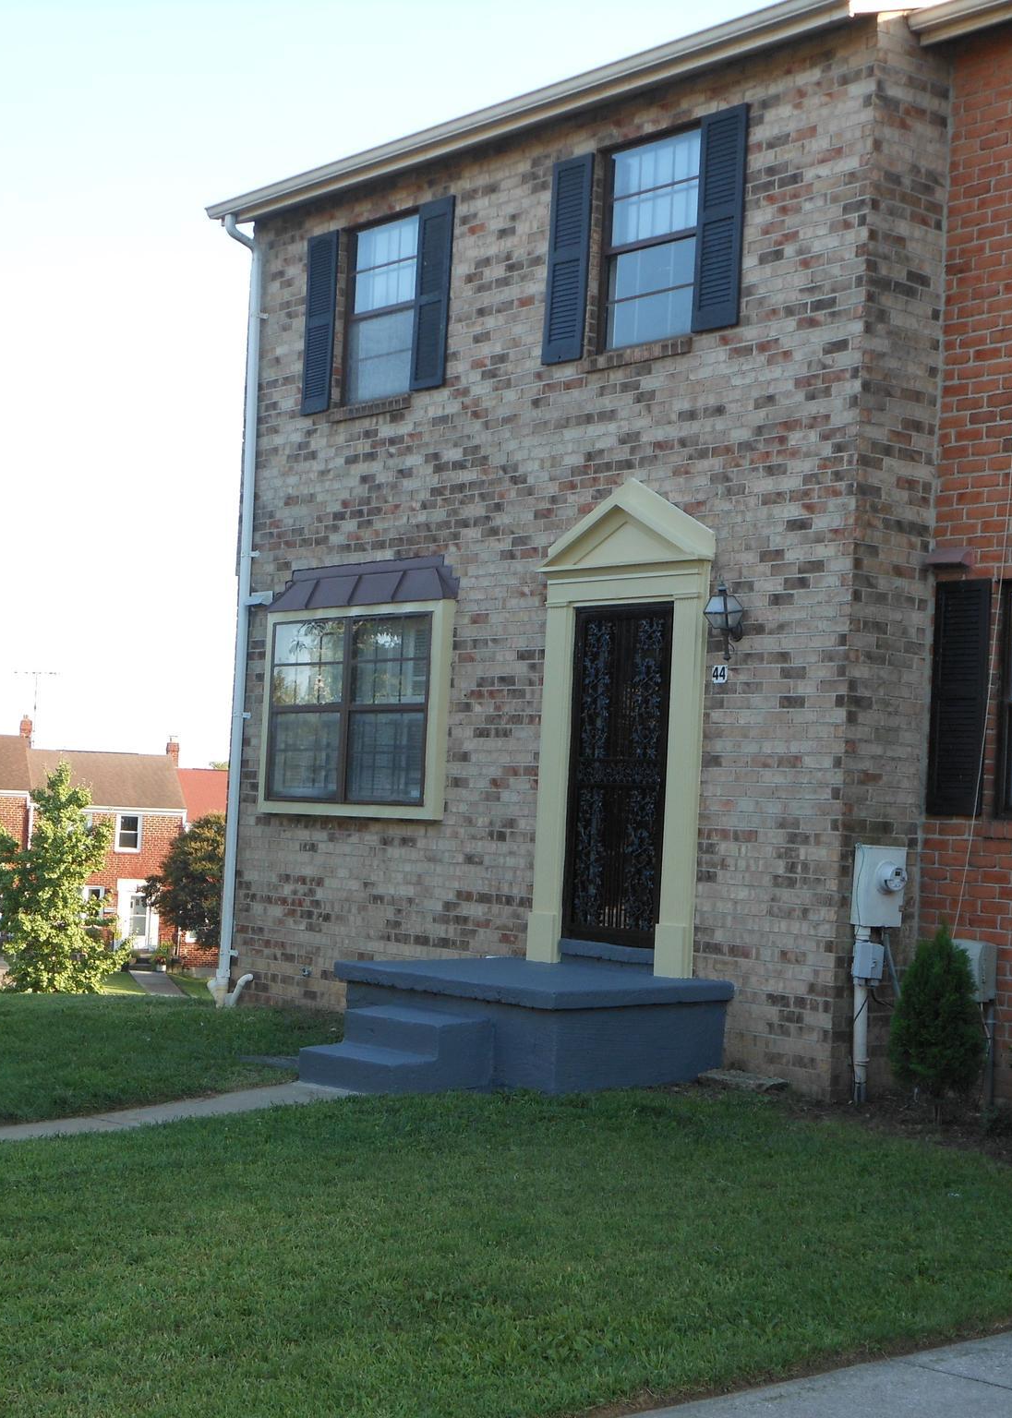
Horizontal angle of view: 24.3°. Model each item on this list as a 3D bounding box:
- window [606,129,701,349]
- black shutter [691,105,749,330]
[{"bbox_3d":[0.916,-2.836,14.255,0.100,1.290,1.020,5,-4,-37],"label":"window"},{"bbox_3d":[1.232,-2.817,13.524,0.035,1.277,0.357,4,-3,-36],"label":"black shutter"}]

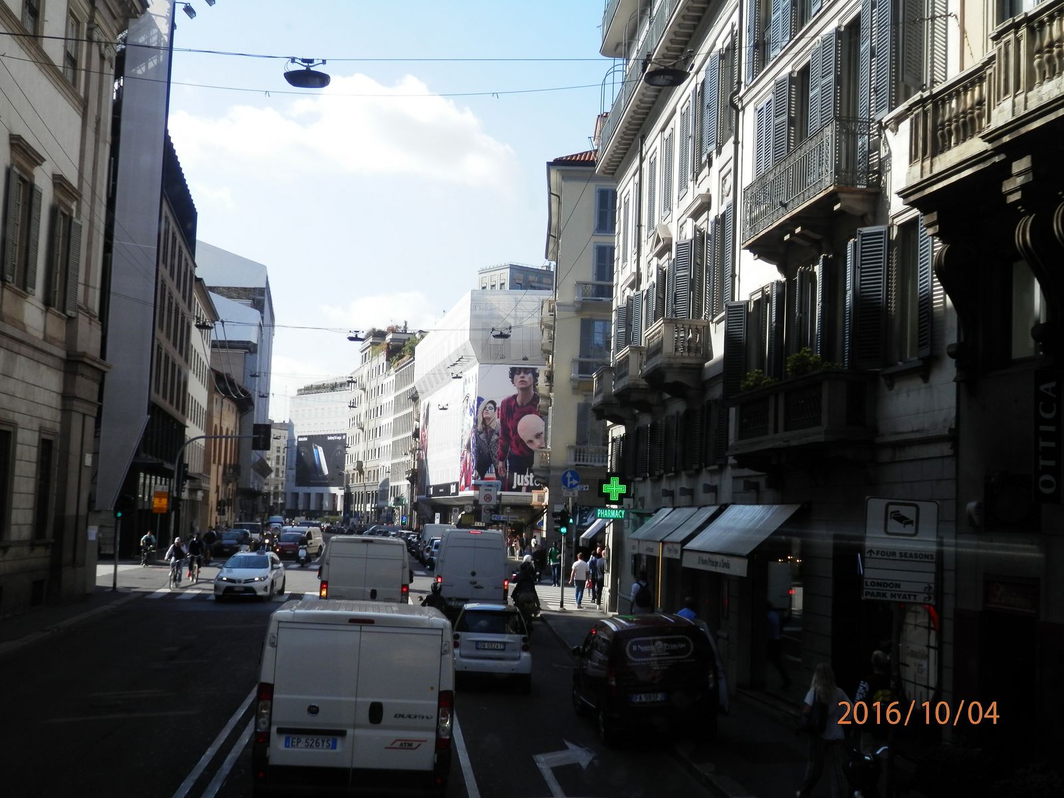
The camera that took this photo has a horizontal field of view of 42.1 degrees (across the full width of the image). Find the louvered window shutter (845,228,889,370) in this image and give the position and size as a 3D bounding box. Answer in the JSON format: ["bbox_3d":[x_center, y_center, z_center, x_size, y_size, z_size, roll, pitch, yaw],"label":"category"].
[{"bbox_3d":[4.838,-1.473,19.797,0.580,2.080,0.200,3,-5,-8],"label":"louvered window shutter"}]

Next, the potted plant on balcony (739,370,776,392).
[{"bbox_3d":[3.723,-0.255,22.900,0.420,0.520,0.700,3,-5,-7],"label":"potted plant on balcony"}]

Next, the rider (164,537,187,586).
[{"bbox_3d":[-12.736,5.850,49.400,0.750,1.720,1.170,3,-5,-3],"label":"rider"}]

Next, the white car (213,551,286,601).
[{"bbox_3d":[-9.536,5.981,46.928,1.780,1.500,4.300,3,-5,-4],"label":"white car"}]

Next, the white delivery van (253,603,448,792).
[{"bbox_3d":[-2.067,3.465,16.631,2.030,2.270,5.100,4,-4,-6],"label":"white delivery van"}]

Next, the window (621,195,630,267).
[{"bbox_3d":[2.956,-5.370,43.981,0.180,2.300,1.250,3,-5,-4],"label":"window"}]

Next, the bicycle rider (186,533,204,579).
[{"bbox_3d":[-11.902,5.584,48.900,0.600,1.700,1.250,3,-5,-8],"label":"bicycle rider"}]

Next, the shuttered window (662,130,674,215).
[{"bbox_3d":[3.256,-5.389,33.060,0.100,1.950,1.050,3,-5,-4],"label":"shuttered window"}]

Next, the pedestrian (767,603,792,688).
[{"bbox_3d":[4.720,4.720,26.400,0.480,1.640,0.460,0,-5,22],"label":"pedestrian"}]

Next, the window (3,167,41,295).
[{"bbox_3d":[-11.980,-3.926,32.830,0.250,2.580,2.400,3,-5,-5],"label":"window"}]

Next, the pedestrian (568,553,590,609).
[{"bbox_3d":[1.497,5.738,43.700,0.600,1.760,0.420,2,-5,-1],"label":"pedestrian"}]

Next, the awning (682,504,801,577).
[{"bbox_3d":[3.546,2.391,23.955,0.920,1.160,4.168,3,-5,-7],"label":"awning"}]

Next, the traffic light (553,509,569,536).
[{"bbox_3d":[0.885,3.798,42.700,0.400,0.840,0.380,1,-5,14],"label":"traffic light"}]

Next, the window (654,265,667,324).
[{"bbox_3d":[3.345,-2.506,35.800,0.300,2.000,1.200,3,-5,-4],"label":"window"}]

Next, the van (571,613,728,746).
[{"bbox_3d":[1.650,4.210,21.518,1.700,1.710,3.950,-1,-4,-5],"label":"van"}]

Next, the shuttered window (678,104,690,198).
[{"bbox_3d":[3.739,-6.040,33.848,0.160,2.300,1.050,3,-5,-4],"label":"shuttered window"}]

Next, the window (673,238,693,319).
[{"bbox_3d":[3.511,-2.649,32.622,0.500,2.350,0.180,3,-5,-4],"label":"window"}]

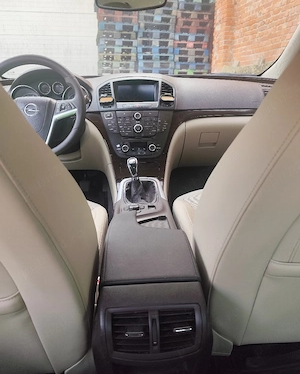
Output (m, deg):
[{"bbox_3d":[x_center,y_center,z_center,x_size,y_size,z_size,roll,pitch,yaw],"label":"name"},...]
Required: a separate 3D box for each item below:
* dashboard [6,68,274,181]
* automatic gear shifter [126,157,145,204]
[{"bbox_3d":[-0.066,-0.320,1.305,1.450,0.470,0.500,-1,19,-6],"label":"dashboard"},{"bbox_3d":[-0.053,-0.025,0.985,0.070,0.140,0.090,-1,19,-6],"label":"automatic gear shifter"}]

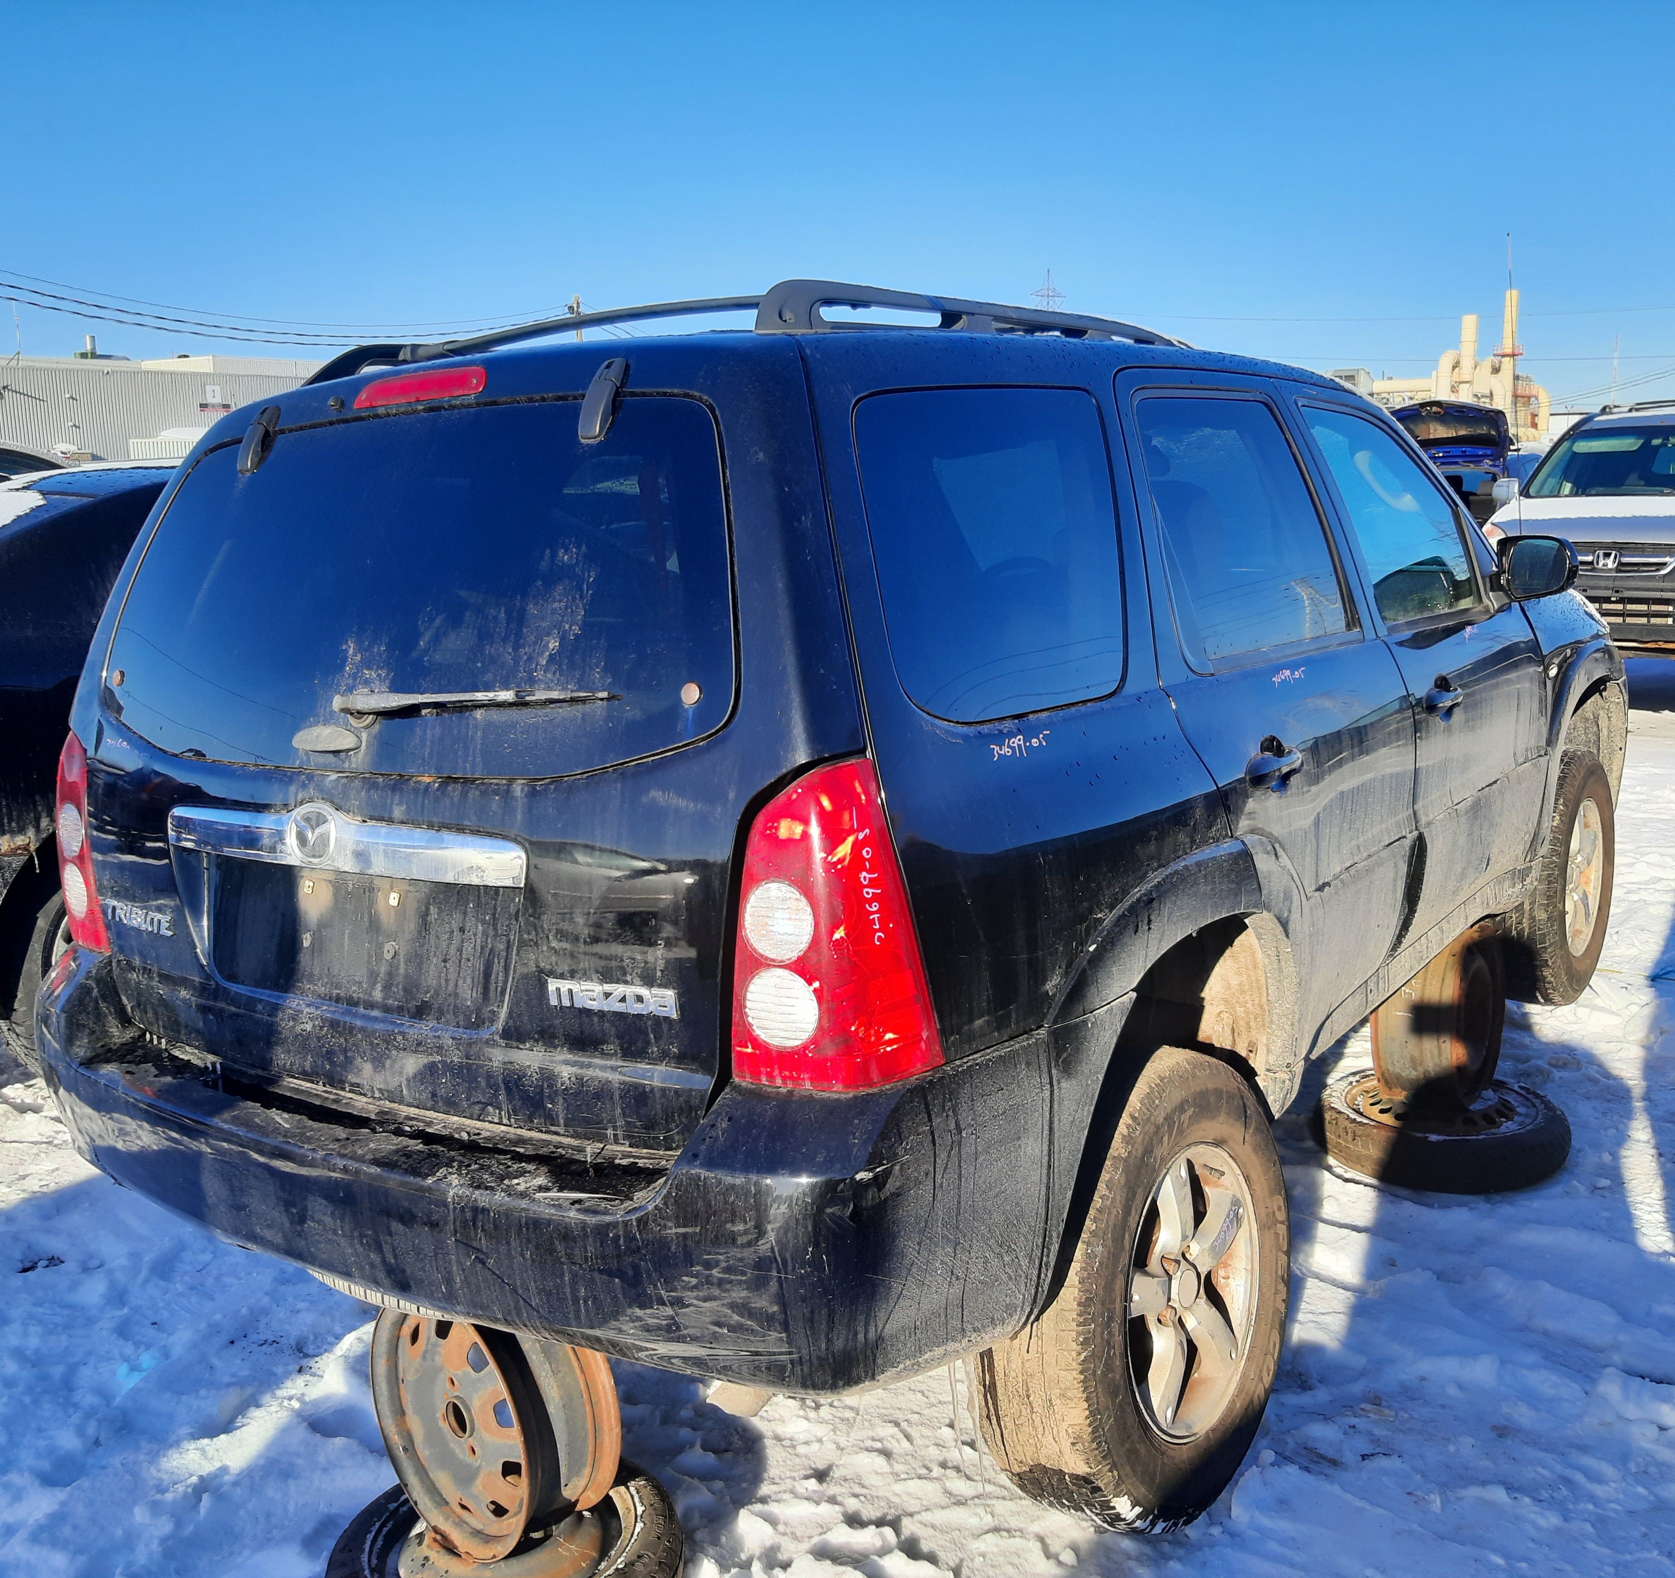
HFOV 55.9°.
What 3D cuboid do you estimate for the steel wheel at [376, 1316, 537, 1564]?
[{"bbox_3d":[-0.507,0.903,2.319,0.390,0.390,0.160,8,14,42],"label":"steel wheel"}]

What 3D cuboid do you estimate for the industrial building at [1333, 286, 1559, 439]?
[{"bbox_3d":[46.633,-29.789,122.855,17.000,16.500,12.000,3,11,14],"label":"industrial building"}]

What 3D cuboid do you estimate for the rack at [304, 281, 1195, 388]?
[{"bbox_3d":[-0.104,-0.761,2.770,0.980,0.105,1.340,4,13,35],"label":"rack"}]

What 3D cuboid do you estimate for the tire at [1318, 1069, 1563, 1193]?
[{"bbox_3d":[1.395,0.778,3.660,0.550,0.120,0.550,6,13,35],"label":"tire"}]

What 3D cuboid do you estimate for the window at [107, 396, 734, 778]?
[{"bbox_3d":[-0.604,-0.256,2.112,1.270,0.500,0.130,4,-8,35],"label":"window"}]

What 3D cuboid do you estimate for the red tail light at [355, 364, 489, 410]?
[{"bbox_3d":[-0.548,-0.534,2.103,0.275,0.048,0.050,4,11,36],"label":"red tail light"}]

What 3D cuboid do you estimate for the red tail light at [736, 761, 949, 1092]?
[{"bbox_3d":[-0.008,0.139,1.663,0.215,0.355,0.165,4,11,36],"label":"red tail light"}]

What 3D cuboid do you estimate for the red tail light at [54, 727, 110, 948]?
[{"bbox_3d":[-1.189,0.060,2.569,0.190,0.370,0.170,4,13,35],"label":"red tail light"}]

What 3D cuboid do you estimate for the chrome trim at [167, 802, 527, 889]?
[{"bbox_3d":[-0.651,0.057,2.018,0.735,0.090,0.060,4,11,36],"label":"chrome trim"}]

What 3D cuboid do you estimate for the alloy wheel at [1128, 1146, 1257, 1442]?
[{"bbox_3d":[0.472,0.745,2.420,0.180,0.440,0.440,4,11,36],"label":"alloy wheel"}]

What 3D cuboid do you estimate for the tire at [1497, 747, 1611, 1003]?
[{"bbox_3d":[2.014,0.244,4.480,0.225,0.710,0.710,4,11,36],"label":"tire"}]

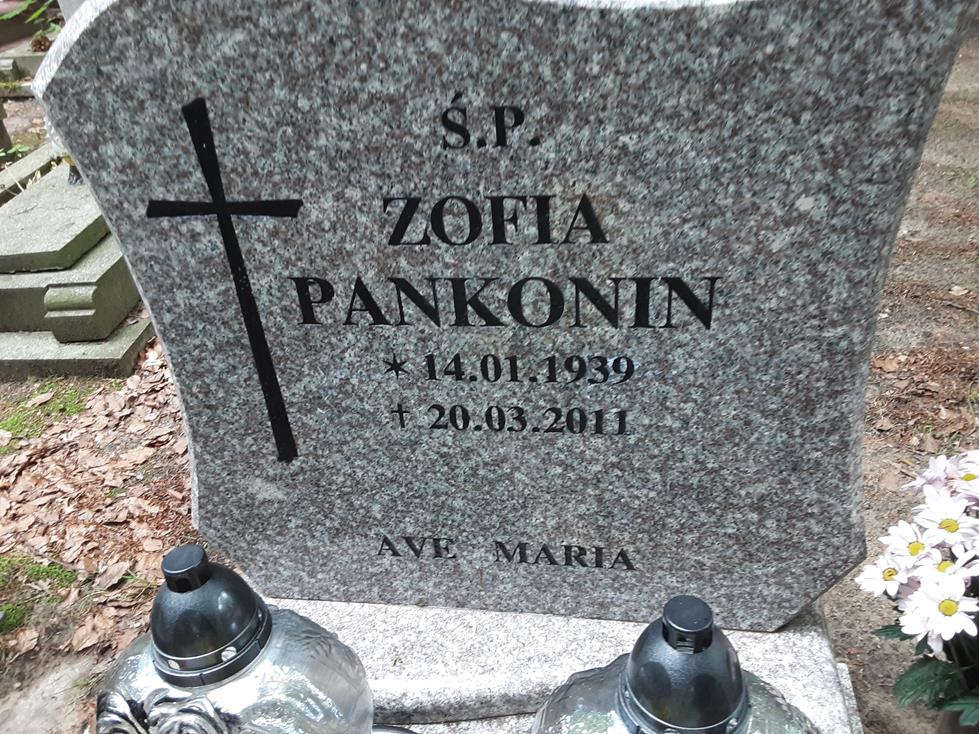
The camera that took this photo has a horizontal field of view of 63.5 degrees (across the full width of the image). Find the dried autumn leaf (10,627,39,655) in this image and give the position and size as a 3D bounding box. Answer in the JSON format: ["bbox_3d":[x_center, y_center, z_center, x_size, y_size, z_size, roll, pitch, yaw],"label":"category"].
[{"bbox_3d":[-0.774,0.456,1.320,0.043,0.022,0.056,-16,34,-18],"label":"dried autumn leaf"}]

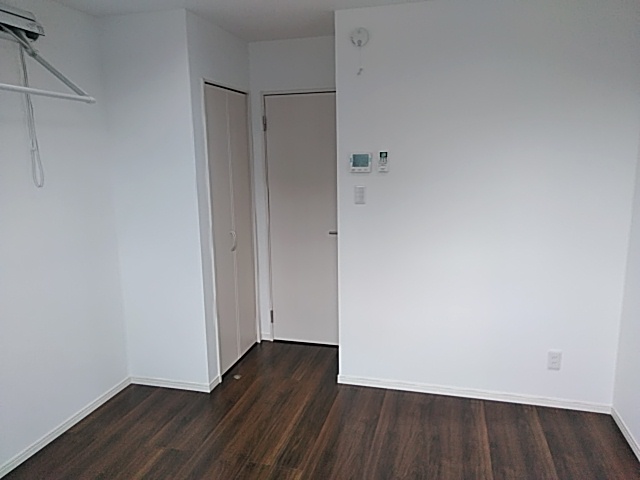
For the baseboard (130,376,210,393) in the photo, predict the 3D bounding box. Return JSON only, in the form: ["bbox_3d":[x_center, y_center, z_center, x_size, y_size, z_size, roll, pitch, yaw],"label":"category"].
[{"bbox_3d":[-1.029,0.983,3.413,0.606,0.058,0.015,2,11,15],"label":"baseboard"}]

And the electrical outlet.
[{"bbox_3d":[1.420,0.733,3.018,0.073,0.120,0.012,2,11,15],"label":"electrical outlet"}]

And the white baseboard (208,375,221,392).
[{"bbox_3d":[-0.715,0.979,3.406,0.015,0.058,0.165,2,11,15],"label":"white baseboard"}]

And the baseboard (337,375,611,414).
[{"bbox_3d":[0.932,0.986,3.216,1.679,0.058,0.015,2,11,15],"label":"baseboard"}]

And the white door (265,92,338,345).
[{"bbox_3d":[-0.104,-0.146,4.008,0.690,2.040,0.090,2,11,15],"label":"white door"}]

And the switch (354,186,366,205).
[{"bbox_3d":[0.254,-0.281,3.164,0.071,0.117,0.012,2,11,15],"label":"switch"}]

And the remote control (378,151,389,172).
[{"bbox_3d":[0.392,-0.482,3.080,0.054,0.130,0.025,2,11,15],"label":"remote control"}]

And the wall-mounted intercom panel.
[{"bbox_3d":[0.254,-0.480,3.120,0.128,0.120,0.025,2,11,15],"label":"wall-mounted intercom panel"}]

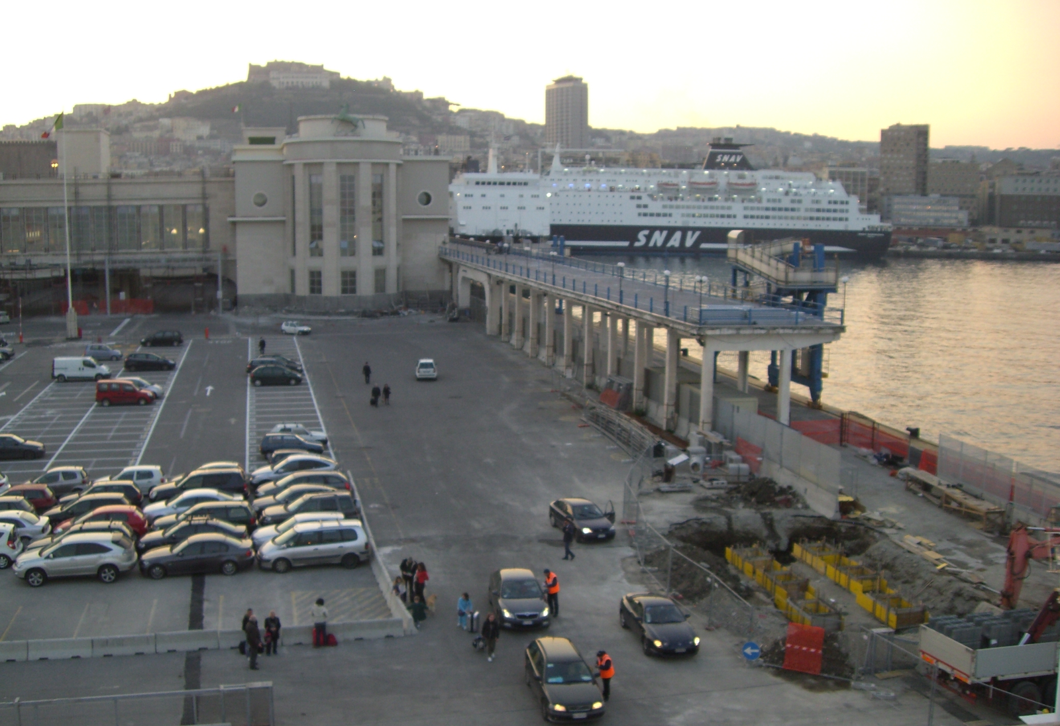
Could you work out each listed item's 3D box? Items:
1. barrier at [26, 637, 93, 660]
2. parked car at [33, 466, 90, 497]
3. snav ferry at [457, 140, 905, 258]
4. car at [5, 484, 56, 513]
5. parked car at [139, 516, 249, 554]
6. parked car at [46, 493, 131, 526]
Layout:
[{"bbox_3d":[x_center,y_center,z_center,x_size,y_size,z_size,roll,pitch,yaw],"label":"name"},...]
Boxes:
[{"bbox_3d":[-15.614,9.472,38.772,2.020,0.630,0.500,-1,8,-10],"label":"barrier"},{"bbox_3d":[-23.899,6.092,58.465,3.640,1.500,1.660,-1,8,-13],"label":"parked car"},{"bbox_3d":[49.176,-58.480,415.000,155.000,41.000,27.000,1,8,5],"label":"snav ferry"},{"bbox_3d":[-24.279,6.580,55.018,3.750,1.420,1.630,-1,8,-13],"label":"car"},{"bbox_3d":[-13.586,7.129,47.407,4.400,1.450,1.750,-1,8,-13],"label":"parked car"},{"bbox_3d":[-20.545,6.881,54.405,4.050,1.440,1.700,-1,8,-13],"label":"parked car"}]

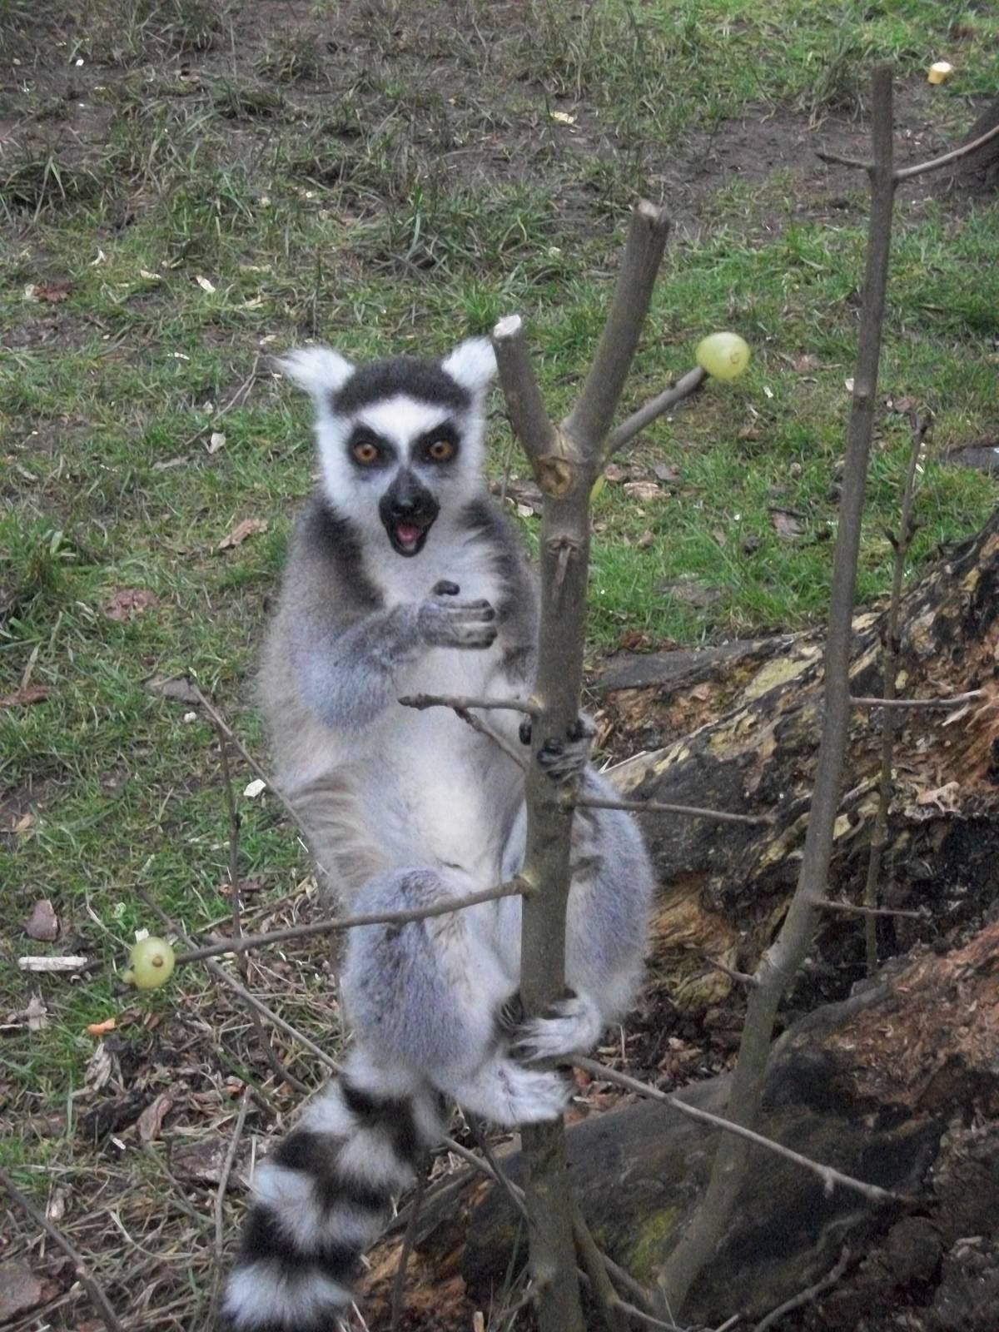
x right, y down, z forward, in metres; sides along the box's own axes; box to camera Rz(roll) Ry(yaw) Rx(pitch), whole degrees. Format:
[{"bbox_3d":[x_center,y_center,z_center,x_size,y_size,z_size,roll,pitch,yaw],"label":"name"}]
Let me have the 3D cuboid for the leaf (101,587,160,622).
[{"bbox_3d":[-0.344,-0.058,2.229,0.052,0.016,0.046,0,28,0],"label":"leaf"}]

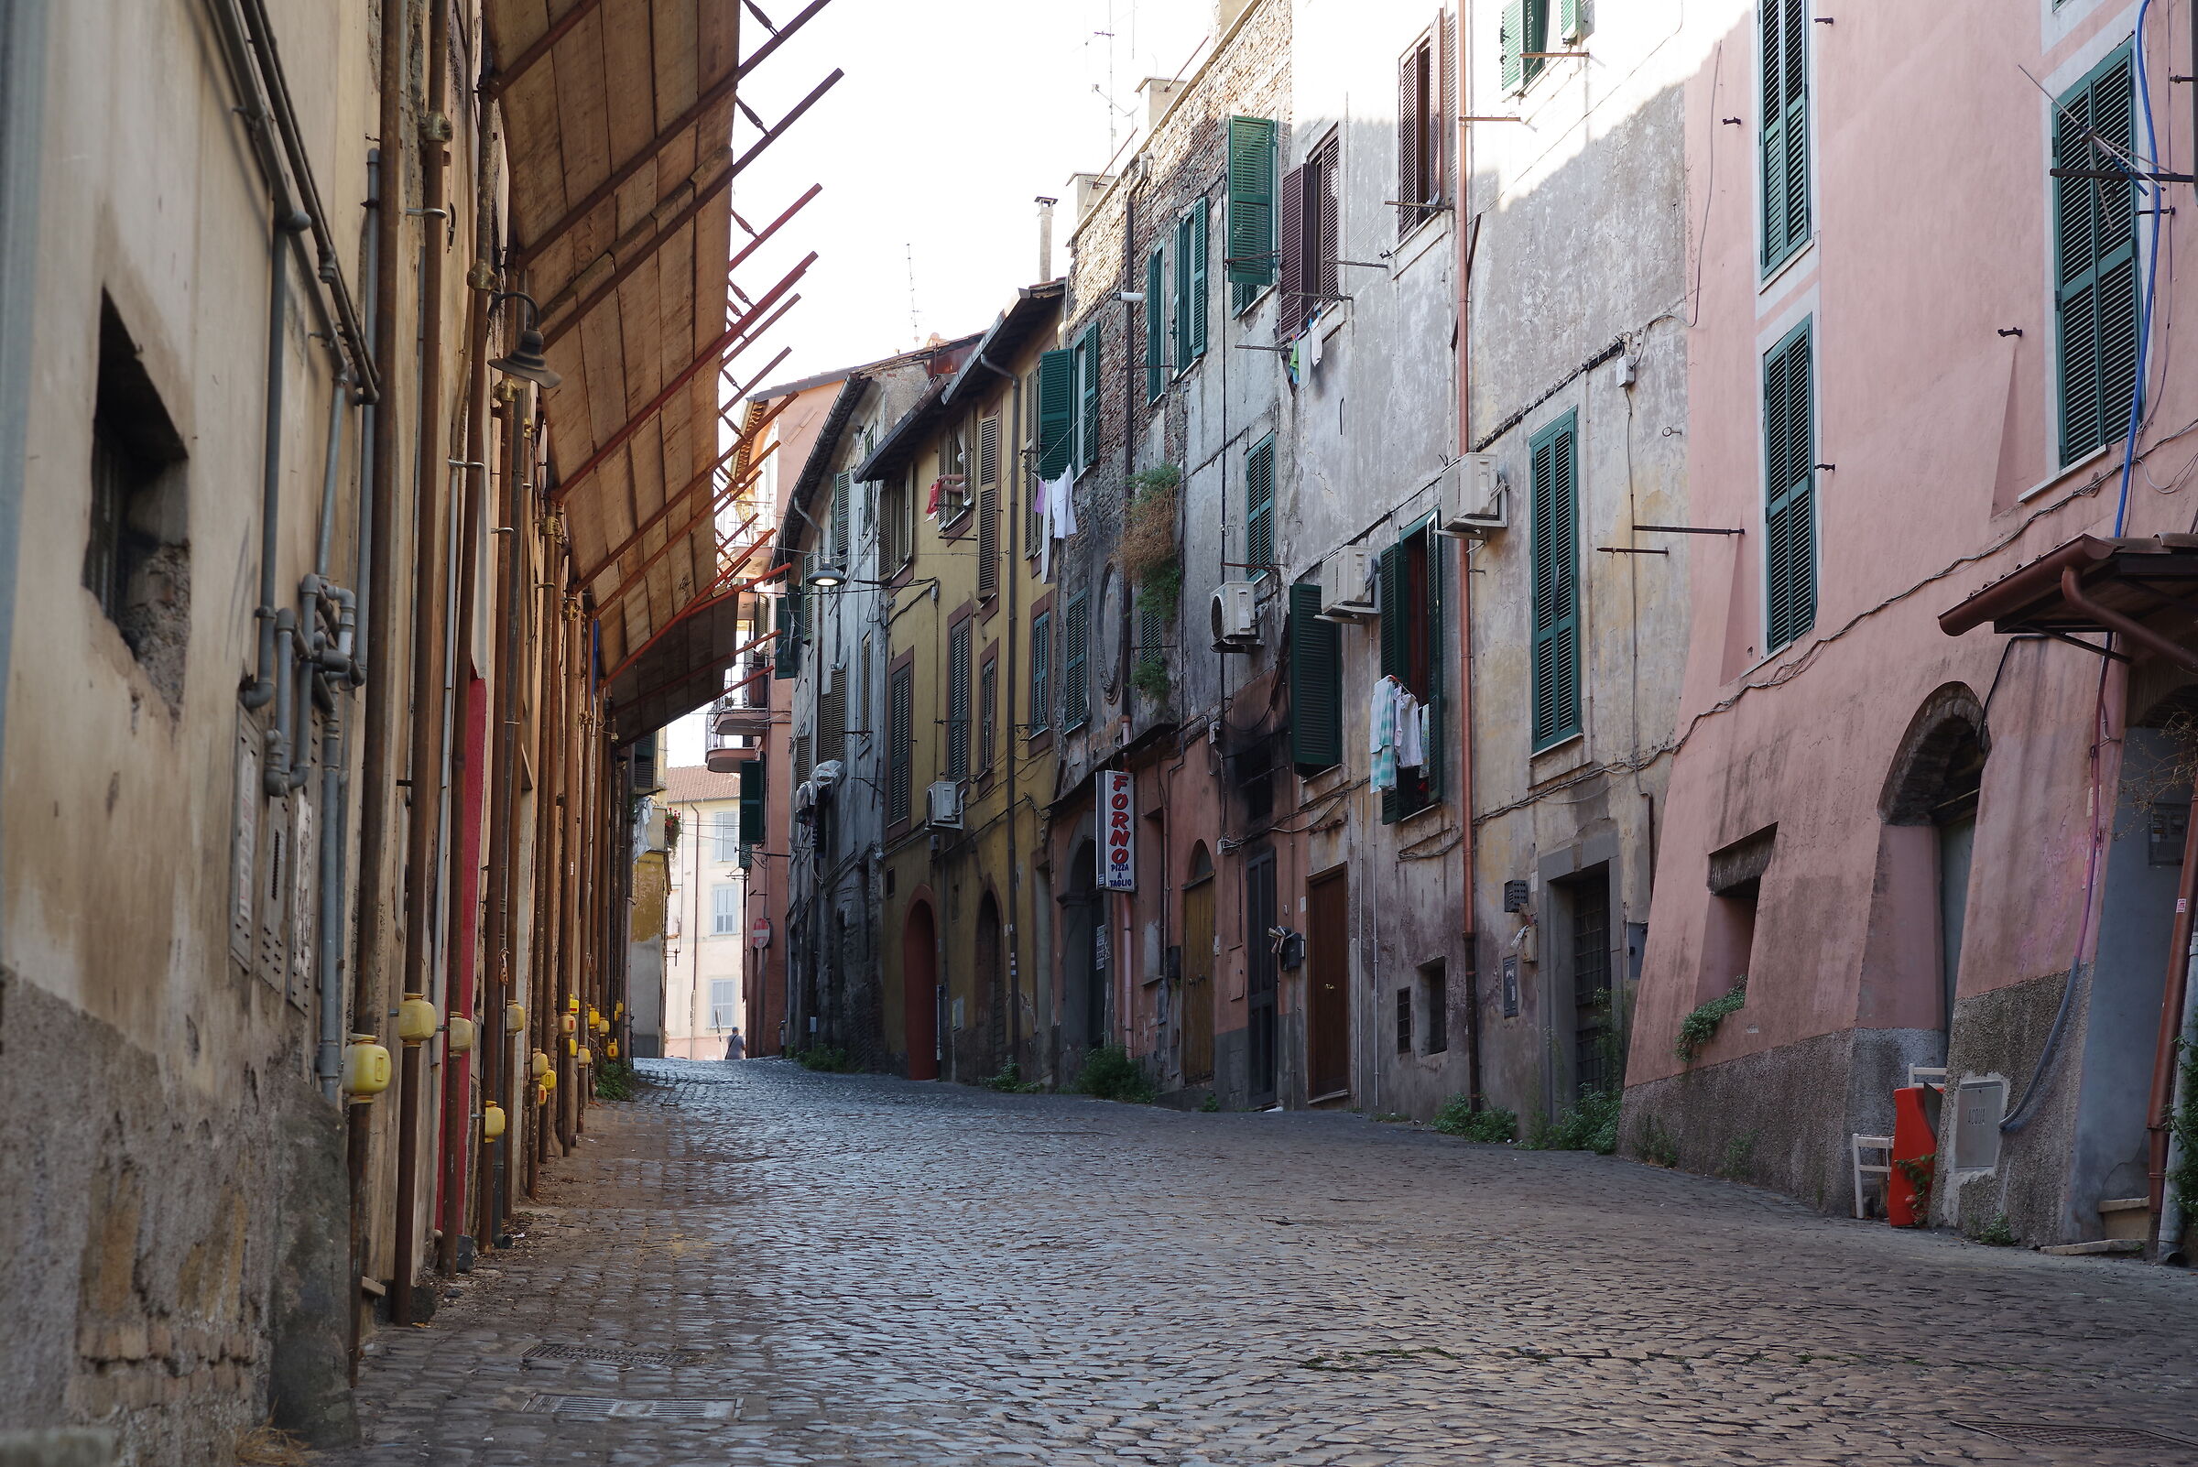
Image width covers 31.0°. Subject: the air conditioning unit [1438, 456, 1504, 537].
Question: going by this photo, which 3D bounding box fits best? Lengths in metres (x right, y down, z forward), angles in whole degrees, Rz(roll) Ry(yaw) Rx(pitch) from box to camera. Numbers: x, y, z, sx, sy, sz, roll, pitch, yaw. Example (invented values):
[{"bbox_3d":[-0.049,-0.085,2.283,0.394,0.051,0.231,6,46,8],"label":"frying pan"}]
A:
[{"bbox_3d":[3.007,-1.903,32.391,0.310,0.560,0.790,2,-9,-11],"label":"air conditioning unit"}]

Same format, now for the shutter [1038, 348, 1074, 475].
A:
[{"bbox_3d":[-0.511,-3.875,48.200,0.450,1.600,0.060,-5,-11,29],"label":"shutter"}]

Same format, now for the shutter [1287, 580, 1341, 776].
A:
[{"bbox_3d":[2.023,-0.548,37.200,0.480,1.683,0.060,2,-8,-13],"label":"shutter"}]

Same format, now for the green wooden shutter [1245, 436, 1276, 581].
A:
[{"bbox_3d":[1.620,-2.290,40.100,0.100,1.400,0.900,3,-10,-14],"label":"green wooden shutter"}]

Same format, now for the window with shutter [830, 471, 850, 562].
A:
[{"bbox_3d":[-4.349,-3.627,66.792,0.300,1.600,1.200,2,-9,-11],"label":"window with shutter"}]

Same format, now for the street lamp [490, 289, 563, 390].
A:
[{"bbox_3d":[-2.341,-1.602,16.200,0.320,0.400,0.310,1,-8,-7],"label":"street lamp"}]

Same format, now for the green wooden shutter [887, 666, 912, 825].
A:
[{"bbox_3d":[-2.791,0.189,56.000,0.120,2.150,1.050,3,-10,-15],"label":"green wooden shutter"}]

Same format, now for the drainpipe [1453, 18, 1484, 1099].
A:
[{"bbox_3d":[3.165,-1.640,34.000,0.100,9.700,0.100,3,-10,-14],"label":"drainpipe"}]

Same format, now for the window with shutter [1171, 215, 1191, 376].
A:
[{"bbox_3d":[0.911,-4.772,43.000,0.130,1.750,0.750,3,-10,-14],"label":"window with shutter"}]

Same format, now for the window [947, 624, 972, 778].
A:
[{"bbox_3d":[-1.927,-0.427,55.025,0.120,2.318,1.280,2,-8,-14],"label":"window"}]

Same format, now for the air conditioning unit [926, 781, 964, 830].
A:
[{"bbox_3d":[-2.161,0.982,54.679,0.290,0.550,0.760,2,-8,-14],"label":"air conditioning unit"}]

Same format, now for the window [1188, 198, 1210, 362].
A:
[{"bbox_3d":[1.052,-4.929,43.775,0.150,1.775,1.069,2,-8,-12],"label":"window"}]

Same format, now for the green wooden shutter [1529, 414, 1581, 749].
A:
[{"bbox_3d":[3.545,-1.170,30.853,0.080,2.514,1.200,2,-8,-11],"label":"green wooden shutter"}]

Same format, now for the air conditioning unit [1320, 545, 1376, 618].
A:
[{"bbox_3d":[2.269,-1.368,36.317,0.280,0.530,0.780,2,-8,-11],"label":"air conditioning unit"}]

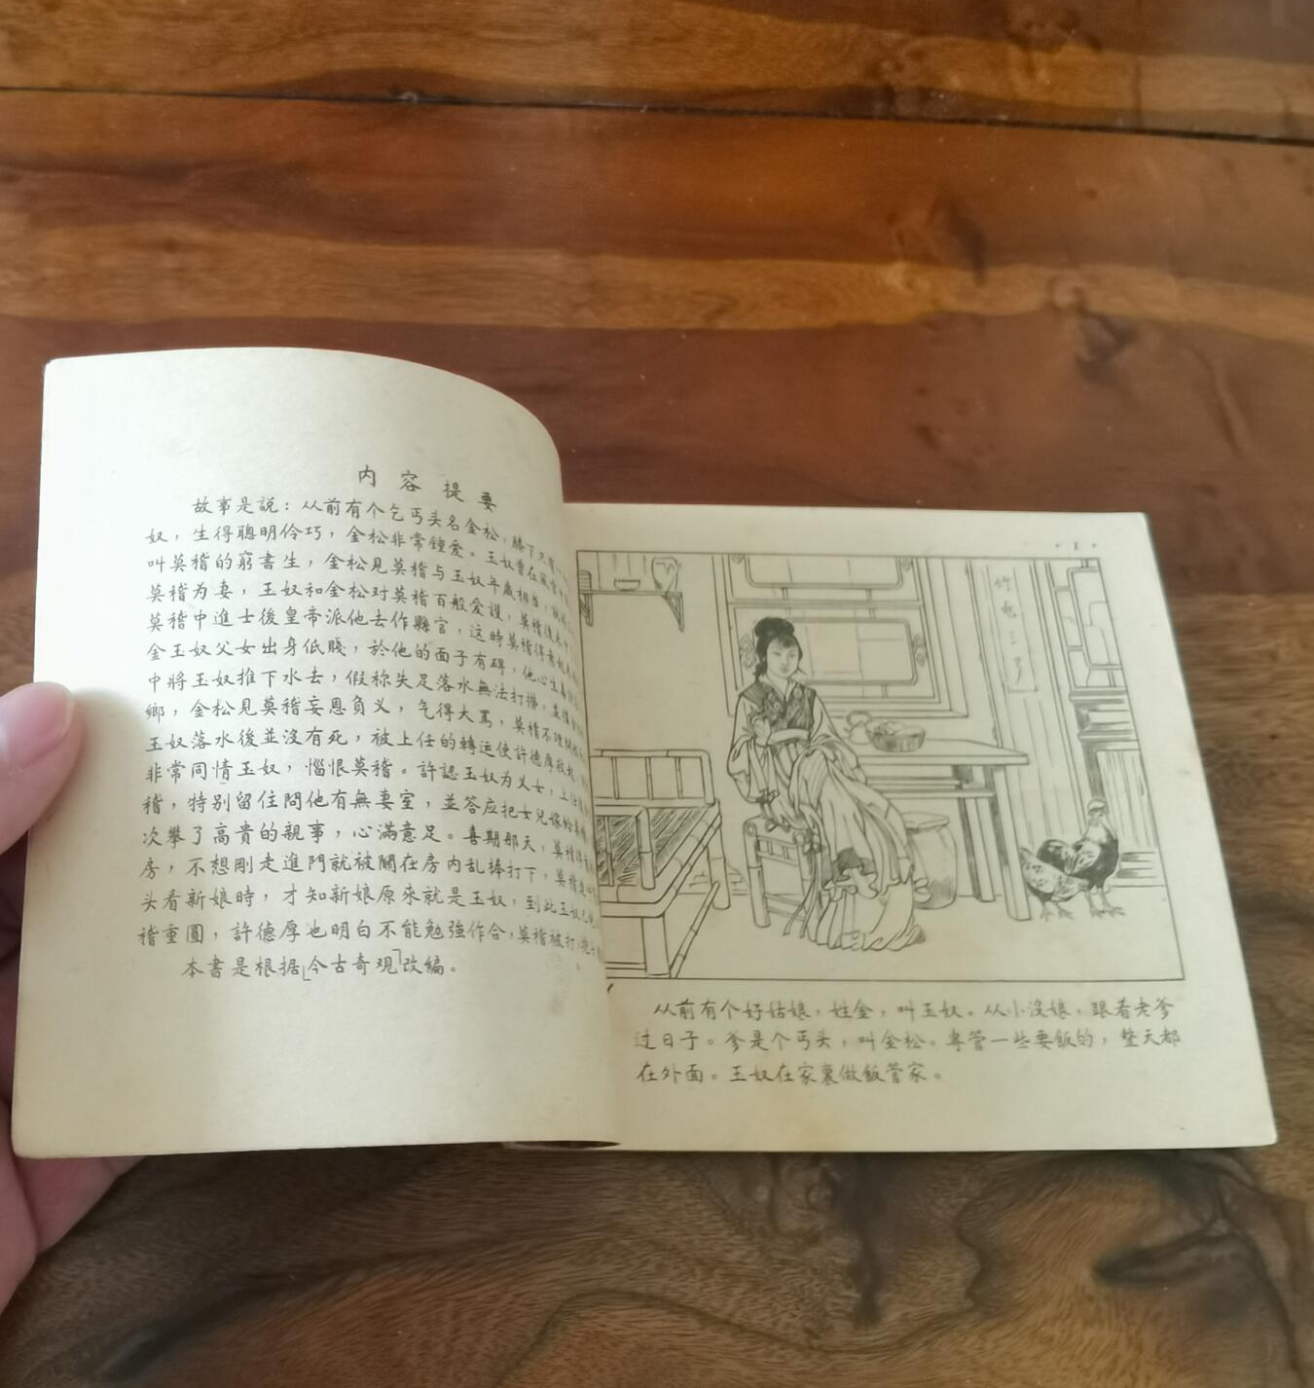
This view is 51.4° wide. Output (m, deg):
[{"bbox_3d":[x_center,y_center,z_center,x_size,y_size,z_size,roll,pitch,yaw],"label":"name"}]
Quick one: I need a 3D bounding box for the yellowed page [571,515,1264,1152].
[{"bbox_3d":[0.046,0.019,0.254,0.118,0.009,0.122,0,67,-7],"label":"yellowed page"}]

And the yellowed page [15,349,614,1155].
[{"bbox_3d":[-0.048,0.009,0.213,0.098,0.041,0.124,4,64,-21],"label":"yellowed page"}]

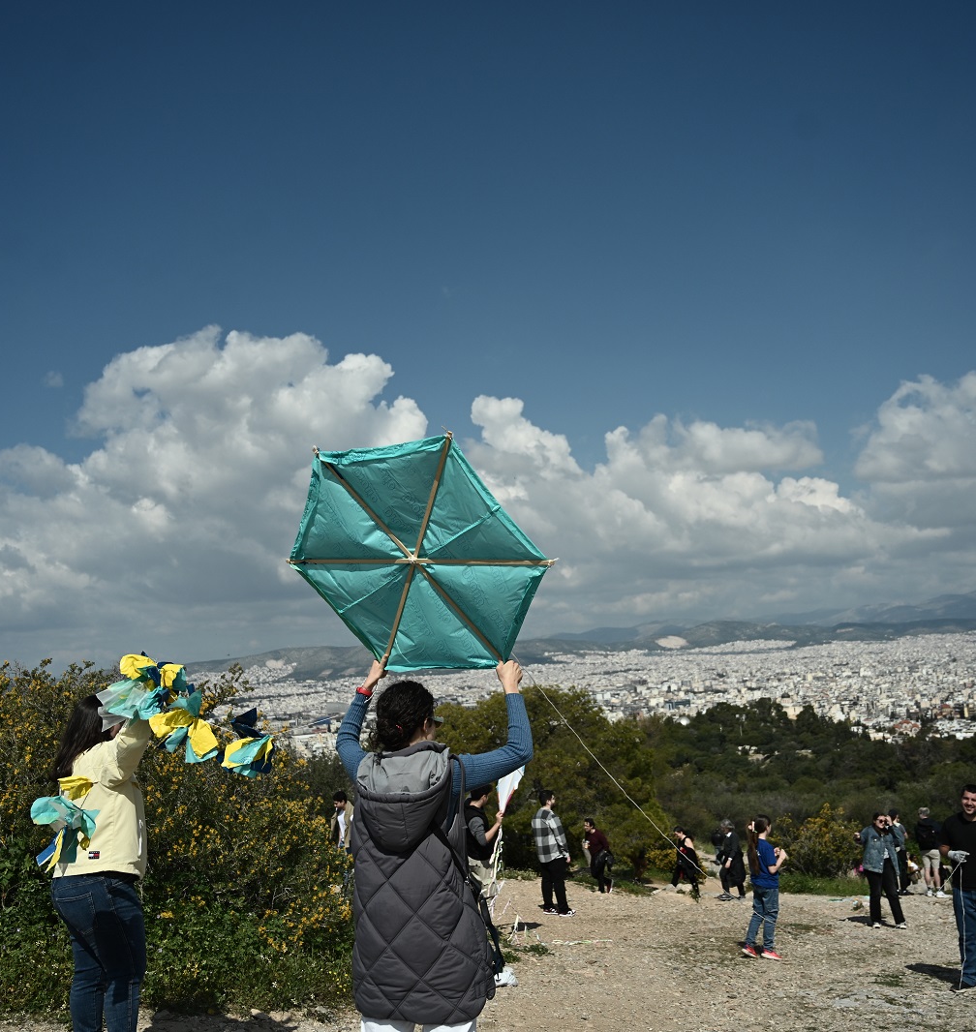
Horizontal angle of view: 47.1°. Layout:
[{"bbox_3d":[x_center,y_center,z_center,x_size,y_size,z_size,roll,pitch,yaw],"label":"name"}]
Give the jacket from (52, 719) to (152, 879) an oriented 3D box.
[{"bbox_3d":[-1.551,1.129,4.500,0.400,0.610,0.450,4,-10,-42],"label":"jacket"}]

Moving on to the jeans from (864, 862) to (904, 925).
[{"bbox_3d":[5.848,5.541,16.500,0.480,0.950,0.320,-3,-8,0],"label":"jeans"}]

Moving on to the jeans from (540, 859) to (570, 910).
[{"bbox_3d":[0.961,5.309,16.200,0.340,0.860,0.390,2,-9,-30],"label":"jeans"}]

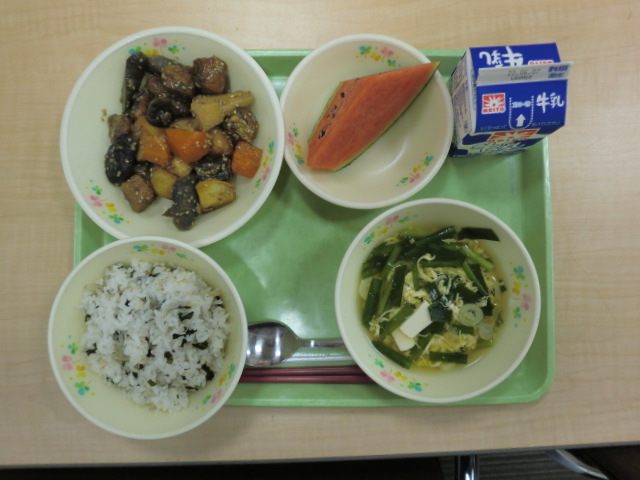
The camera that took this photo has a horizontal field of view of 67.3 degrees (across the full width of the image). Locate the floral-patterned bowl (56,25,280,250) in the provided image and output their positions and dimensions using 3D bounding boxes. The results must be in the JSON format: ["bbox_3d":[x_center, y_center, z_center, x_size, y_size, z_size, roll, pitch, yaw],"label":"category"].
[{"bbox_3d":[-0.102,-0.070,0.357,0.155,0.050,0.155,0,87,1],"label":"floral-patterned bowl"}]

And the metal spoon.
[{"bbox_3d":[0.019,0.079,0.363,0.165,0.020,0.033,0,87,1],"label":"metal spoon"}]

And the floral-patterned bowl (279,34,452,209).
[{"bbox_3d":[0.033,-0.083,0.359,0.123,0.043,0.123,0,87,1],"label":"floral-patterned bowl"}]

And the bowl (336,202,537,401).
[{"bbox_3d":[0.077,0.040,0.344,0.133,0.061,0.133,0,87,1],"label":"bowl"}]

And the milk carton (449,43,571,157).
[{"bbox_3d":[0.130,-0.099,0.340,0.058,0.082,0.058,-4,87,0],"label":"milk carton"}]

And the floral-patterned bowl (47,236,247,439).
[{"bbox_3d":[-0.113,0.065,0.345,0.132,0.059,0.132,0,87,1],"label":"floral-patterned bowl"}]

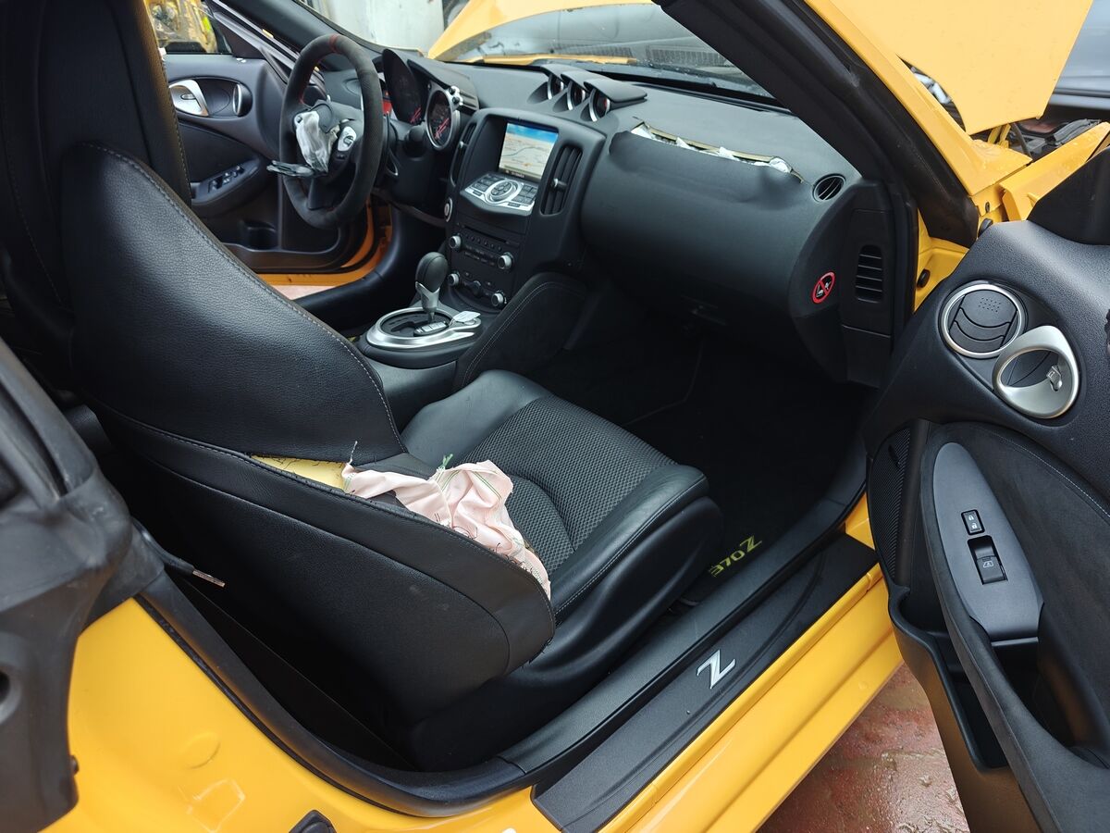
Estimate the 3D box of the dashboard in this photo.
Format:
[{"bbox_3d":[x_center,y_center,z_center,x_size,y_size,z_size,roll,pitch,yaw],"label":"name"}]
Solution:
[{"bbox_3d":[0.012,-0.459,1.423,0.500,0.425,1.390,-25,39,-35],"label":"dashboard"}]

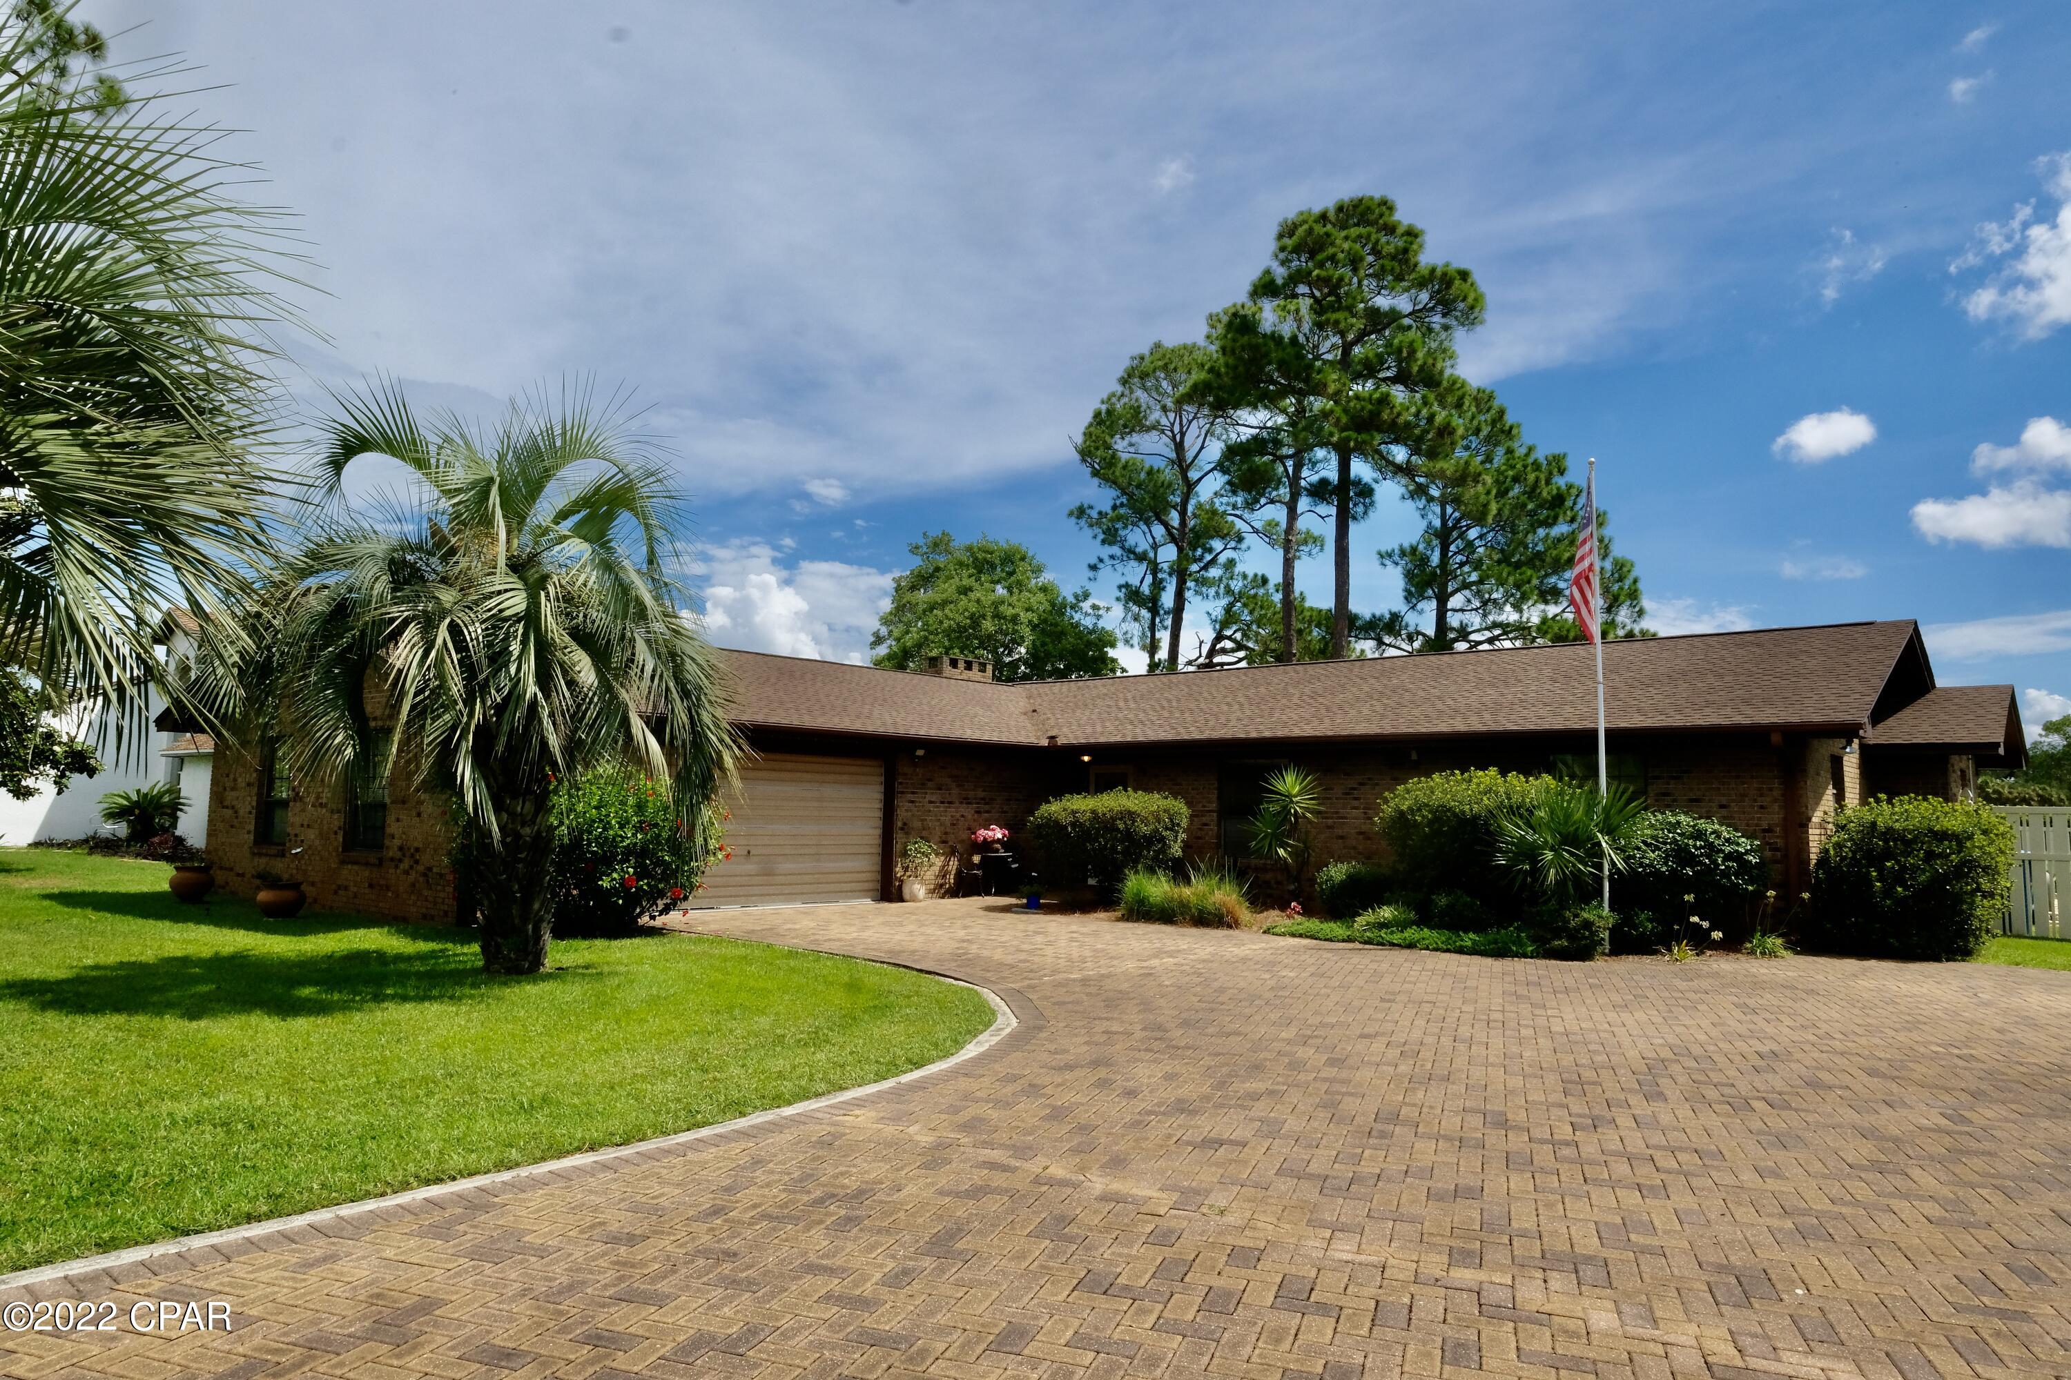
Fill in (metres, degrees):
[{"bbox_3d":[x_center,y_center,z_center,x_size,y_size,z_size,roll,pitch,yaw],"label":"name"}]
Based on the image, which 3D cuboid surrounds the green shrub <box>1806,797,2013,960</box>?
[{"bbox_3d":[10.066,2.127,13.973,1.924,1.775,1.732,-3,-7,35],"label":"green shrub"}]

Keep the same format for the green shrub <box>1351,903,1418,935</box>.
[{"bbox_3d":[4.304,2.809,14.922,0.806,0.365,0.726,-1,-6,16],"label":"green shrub"}]

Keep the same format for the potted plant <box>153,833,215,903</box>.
[{"bbox_3d":[-11.782,2.439,16.715,0.694,0.929,0.694,5,-7,-35],"label":"potted plant"}]

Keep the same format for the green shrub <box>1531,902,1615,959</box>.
[{"bbox_3d":[5.700,2.546,12.830,0.799,0.580,0.719,-1,-6,24],"label":"green shrub"}]

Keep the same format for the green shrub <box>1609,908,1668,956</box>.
[{"bbox_3d":[6.678,2.663,13.391,0.575,0.476,0.575,-2,-6,26],"label":"green shrub"}]

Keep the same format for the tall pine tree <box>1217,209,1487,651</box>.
[{"bbox_3d":[9.899,-5.359,37.446,8.255,20.803,8.255,0,-6,15],"label":"tall pine tree"}]

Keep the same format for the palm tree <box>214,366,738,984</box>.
[{"bbox_3d":[-4.782,-0.033,10.815,4.045,4.989,4.045,3,-6,-24],"label":"palm tree"}]

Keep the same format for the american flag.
[{"bbox_3d":[6.231,-1.533,13.704,0.330,2.033,0.250,-1,-6,25],"label":"american flag"}]

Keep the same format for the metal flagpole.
[{"bbox_3d":[6.325,0.127,13.543,0.090,5.536,0.090,-2,-6,25],"label":"metal flagpole"}]

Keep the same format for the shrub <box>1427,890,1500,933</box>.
[{"bbox_3d":[5.302,2.746,15.008,0.852,0.540,0.766,-1,-6,19],"label":"shrub"}]

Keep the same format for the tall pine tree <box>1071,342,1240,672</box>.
[{"bbox_3d":[4.177,-3.533,42.328,5.968,17.902,5.968,1,-6,6],"label":"tall pine tree"}]

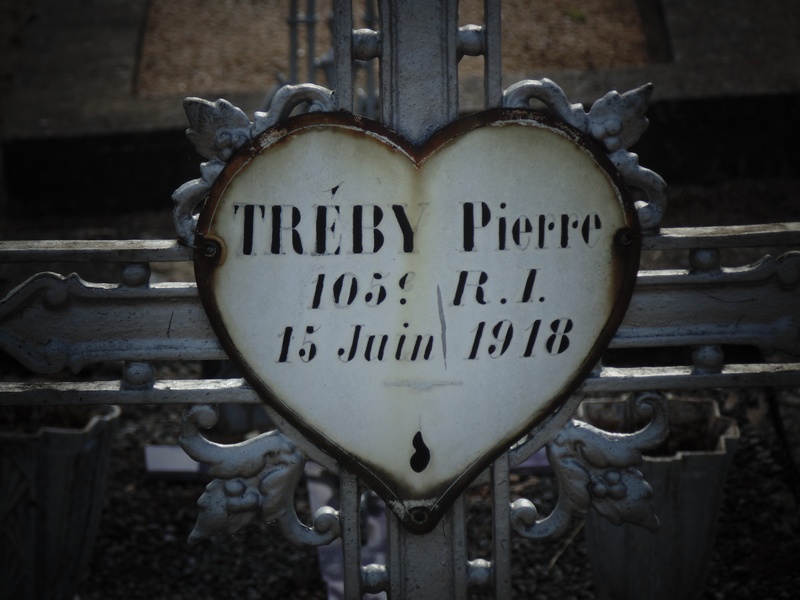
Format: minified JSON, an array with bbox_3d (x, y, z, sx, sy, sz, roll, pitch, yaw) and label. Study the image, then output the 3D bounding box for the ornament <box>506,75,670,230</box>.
[{"bbox_3d":[0.106,-0.083,2.520,0.094,0.089,0.022,-2,19,-4],"label":"ornament"}]

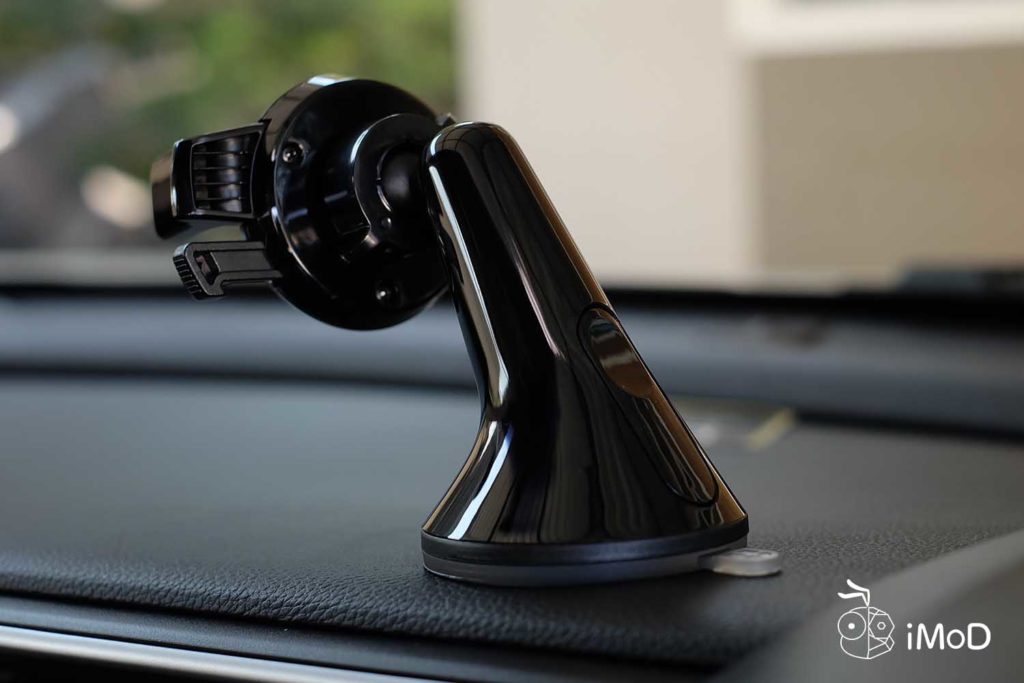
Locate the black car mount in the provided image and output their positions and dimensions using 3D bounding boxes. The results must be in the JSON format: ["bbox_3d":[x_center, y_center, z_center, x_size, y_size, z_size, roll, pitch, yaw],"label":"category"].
[{"bbox_3d":[-0.012,-0.008,0.348,0.148,0.114,0.090,-2,1,34],"label":"black car mount"}]

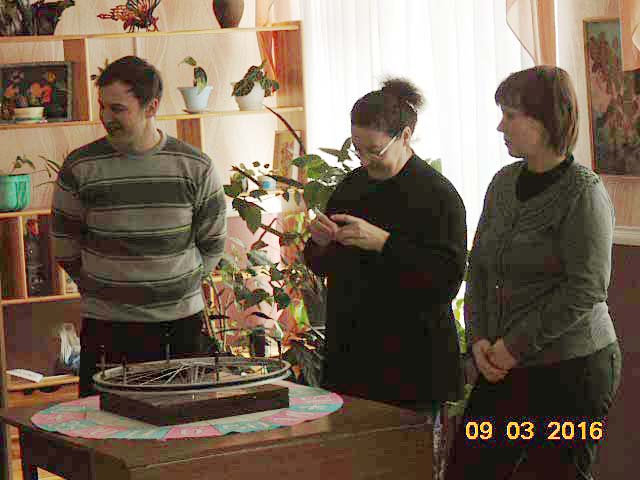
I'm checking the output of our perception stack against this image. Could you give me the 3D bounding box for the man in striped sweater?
[{"bbox_3d":[-0.530,0.310,5.500,0.530,1.740,0.360,-3,4,2],"label":"man in striped sweater"}]

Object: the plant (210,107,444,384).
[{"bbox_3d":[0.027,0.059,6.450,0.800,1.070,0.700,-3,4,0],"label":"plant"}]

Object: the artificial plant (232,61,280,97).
[{"bbox_3d":[-0.258,-0.646,7.250,0.180,0.140,0.160,-3,4,0],"label":"artificial plant"}]

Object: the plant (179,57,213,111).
[{"bbox_3d":[-0.491,-0.614,7.150,0.135,0.215,0.135,-3,4,0],"label":"plant"}]

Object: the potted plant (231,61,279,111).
[{"bbox_3d":[-0.262,-0.618,7.250,0.185,0.195,0.170,-3,4,0],"label":"potted plant"}]

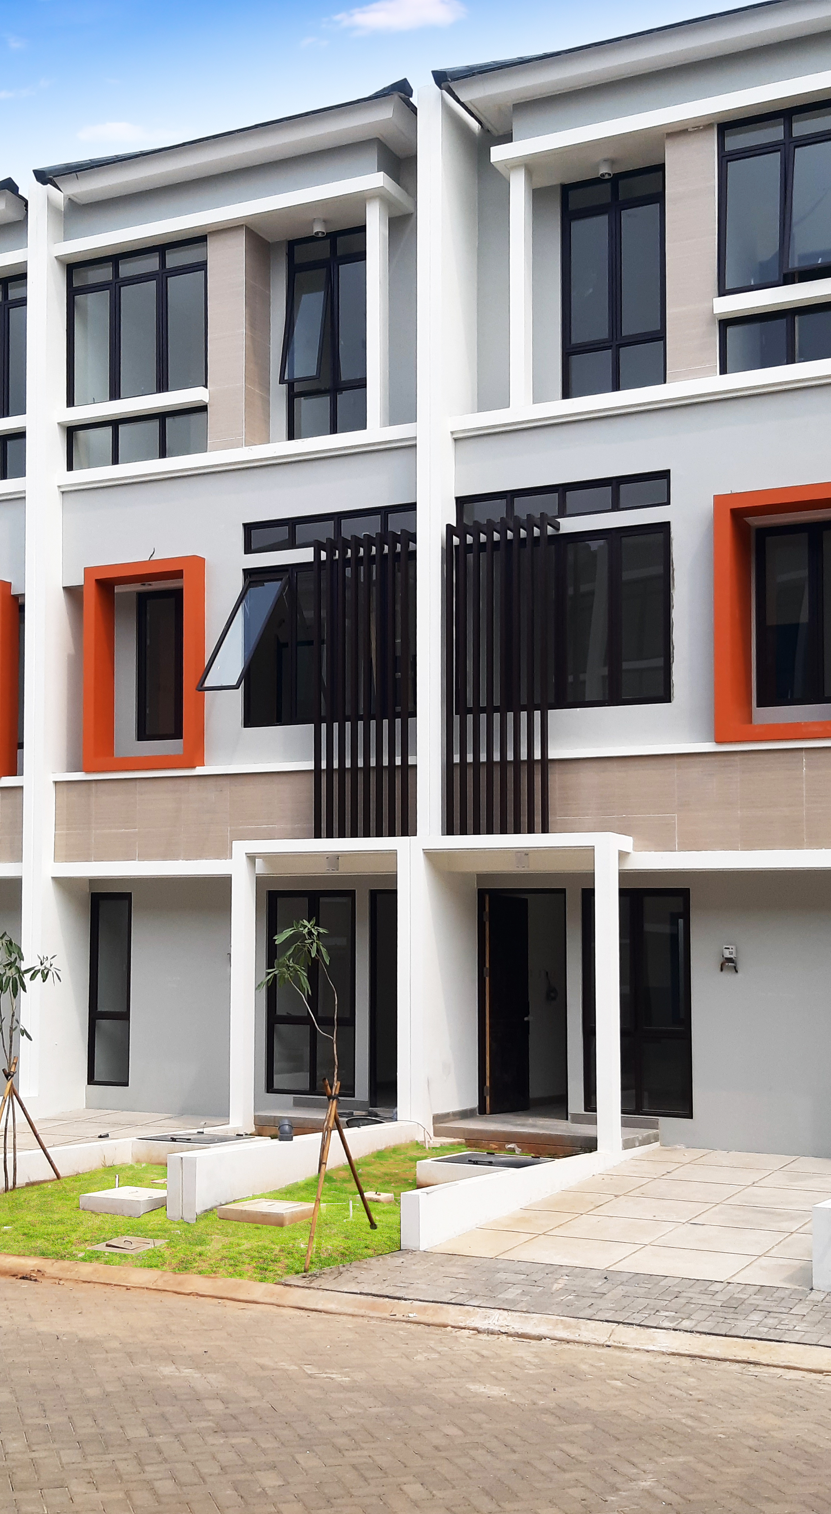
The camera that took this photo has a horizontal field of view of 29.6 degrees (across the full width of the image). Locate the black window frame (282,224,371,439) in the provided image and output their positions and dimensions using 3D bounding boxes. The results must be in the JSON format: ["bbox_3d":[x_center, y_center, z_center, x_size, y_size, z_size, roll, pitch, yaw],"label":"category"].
[{"bbox_3d":[-0.945,-4.603,17.215,1.042,2.234,0.137,-2,-4,26],"label":"black window frame"}]

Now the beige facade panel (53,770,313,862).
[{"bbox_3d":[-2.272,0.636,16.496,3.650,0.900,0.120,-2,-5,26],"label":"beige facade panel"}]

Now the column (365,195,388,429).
[{"bbox_3d":[-0.403,-4.571,16.486,0.163,2.489,0.207,-2,-4,26],"label":"column"}]

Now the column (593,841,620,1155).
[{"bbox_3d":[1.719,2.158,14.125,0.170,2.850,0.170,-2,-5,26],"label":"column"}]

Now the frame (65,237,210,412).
[{"bbox_3d":[-3.051,-4.762,17.258,1.800,1.580,0.100,-2,-5,26],"label":"frame"}]

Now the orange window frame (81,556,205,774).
[{"bbox_3d":[-3.007,-1.011,17.719,1.490,2.340,0.380,-2,-3,25],"label":"orange window frame"}]

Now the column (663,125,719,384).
[{"bbox_3d":[2.762,-4.857,15.439,0.490,2.470,0.500,-2,-3,25],"label":"column"}]

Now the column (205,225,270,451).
[{"bbox_3d":[-1.905,-4.478,16.903,0.470,2.350,0.450,-2,-5,26],"label":"column"}]

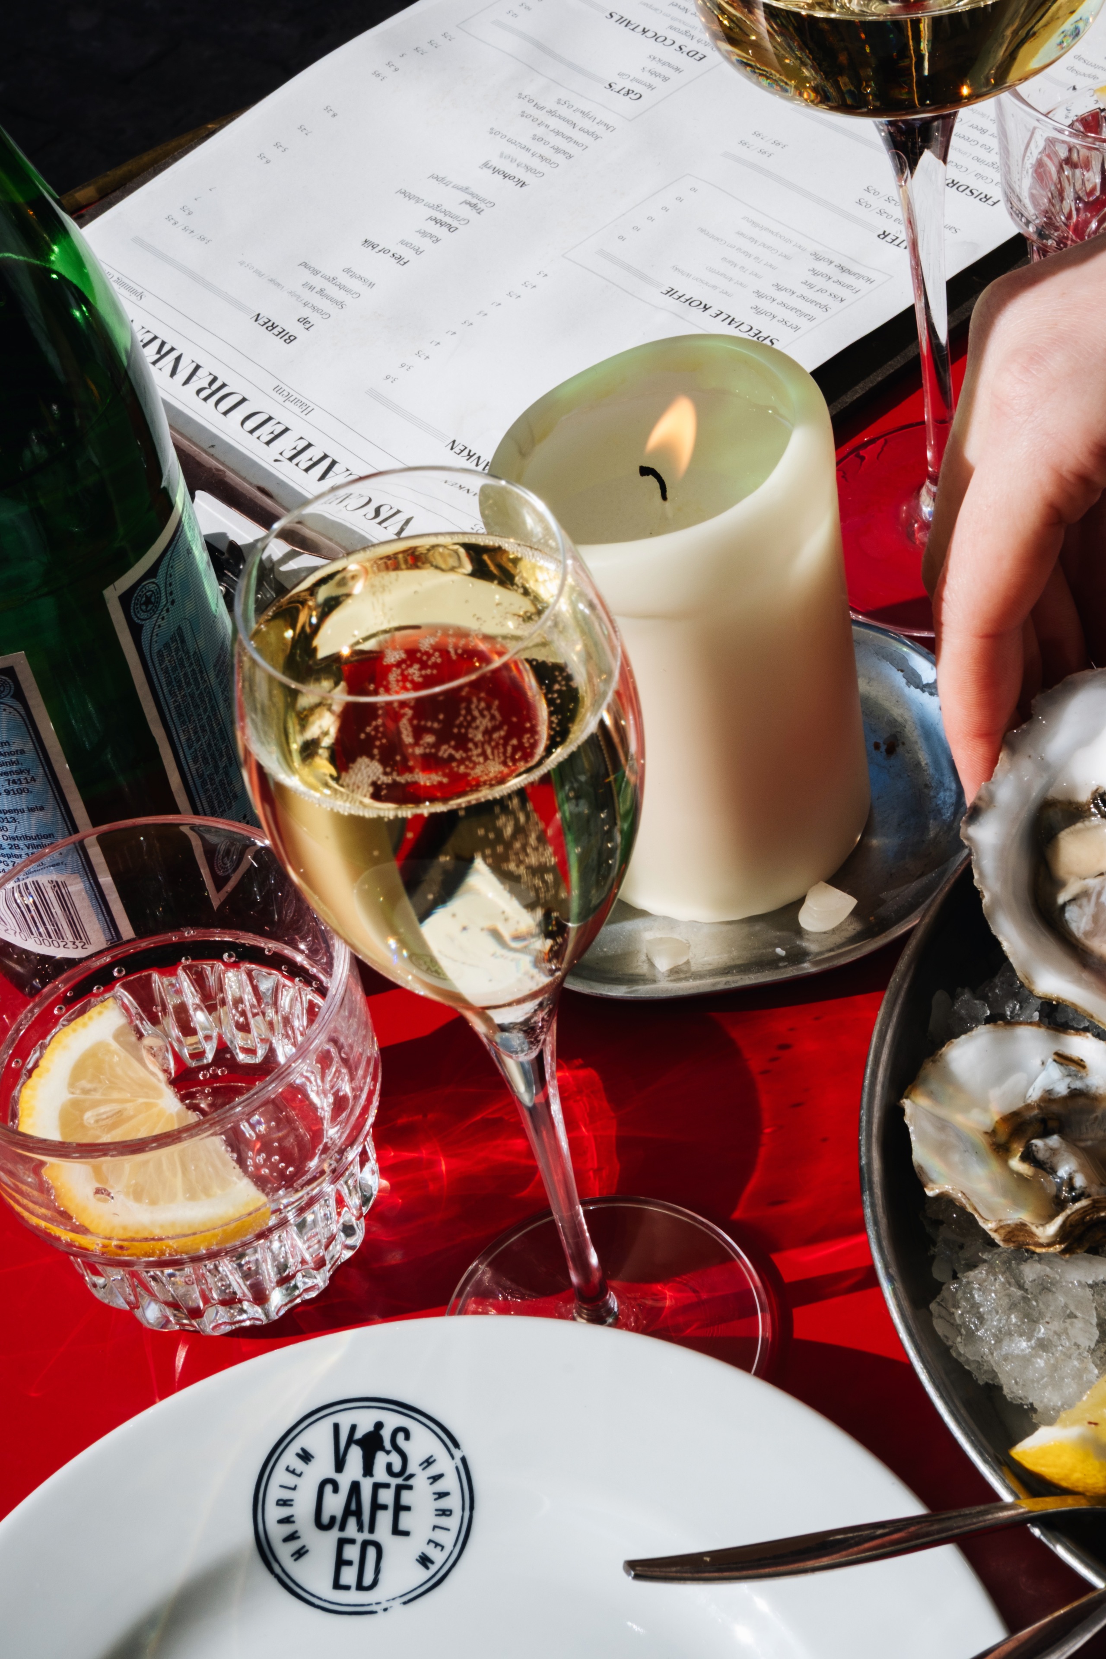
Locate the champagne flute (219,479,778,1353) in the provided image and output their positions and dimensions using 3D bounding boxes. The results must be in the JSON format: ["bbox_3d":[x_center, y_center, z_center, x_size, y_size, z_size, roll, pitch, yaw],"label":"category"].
[{"bbox_3d":[-0.006,0.035,0.504,0.069,0.224,0.069,-13,49,0],"label":"champagne flute"}]

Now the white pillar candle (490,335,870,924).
[{"bbox_3d":[0.031,-0.043,0.630,0.072,0.114,0.072,-6,49,7],"label":"white pillar candle"}]

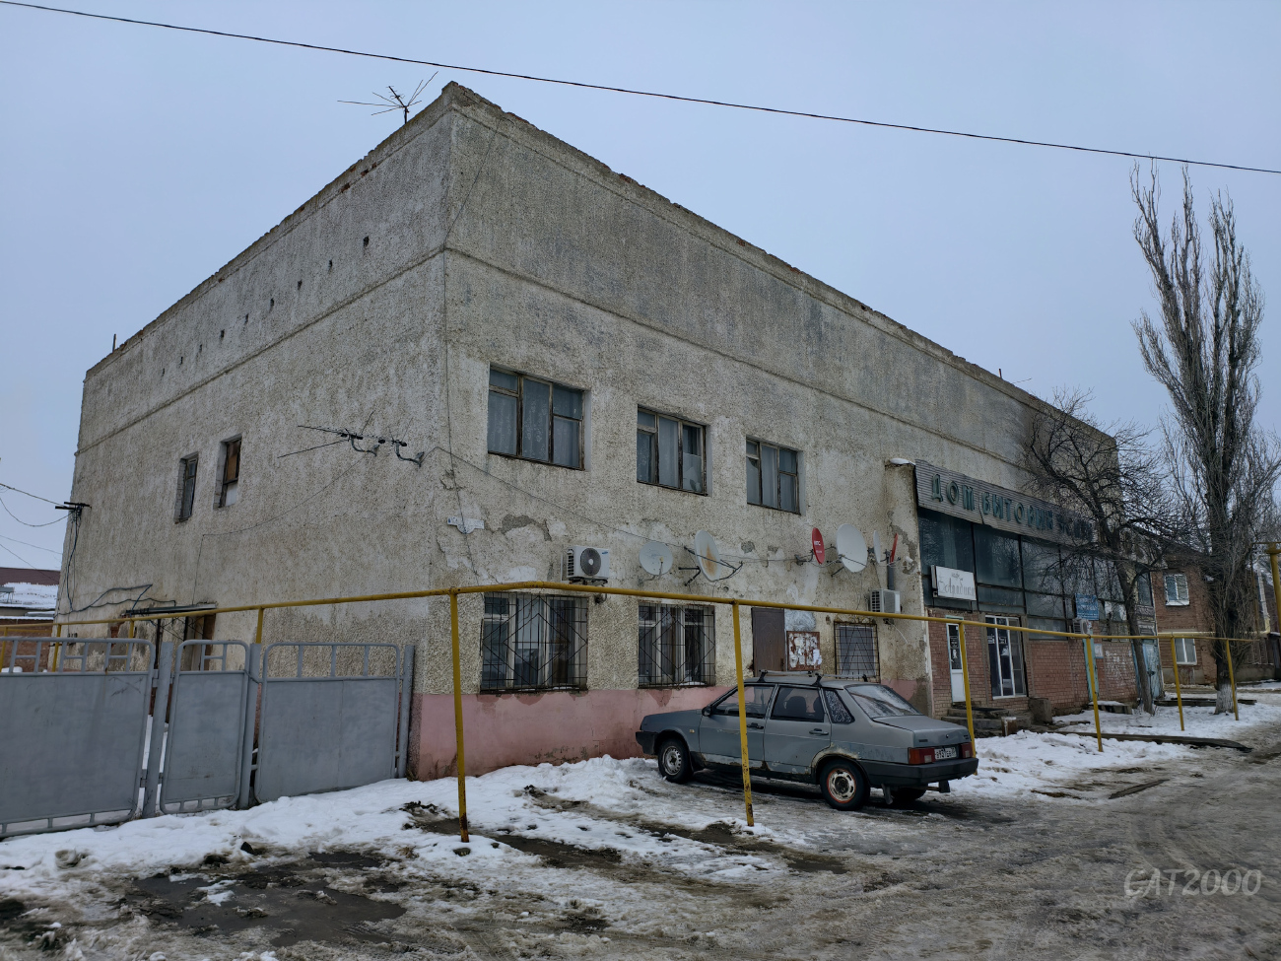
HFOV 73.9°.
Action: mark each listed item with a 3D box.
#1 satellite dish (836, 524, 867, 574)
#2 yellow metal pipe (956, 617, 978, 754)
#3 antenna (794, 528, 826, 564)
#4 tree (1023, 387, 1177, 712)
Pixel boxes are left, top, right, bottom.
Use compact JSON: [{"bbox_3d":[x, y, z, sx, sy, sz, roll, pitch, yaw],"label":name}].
[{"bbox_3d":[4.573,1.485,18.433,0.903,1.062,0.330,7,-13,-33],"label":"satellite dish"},{"bbox_3d":[4.885,3.220,12.663,0.080,2.200,0.080,-10,-15,43],"label":"yellow metal pipe"},{"bbox_3d":[3.455,1.340,17.132,0.520,0.720,0.620,-7,-13,33],"label":"antenna"},{"bbox_3d":[13.864,1.931,25.643,4.100,9.500,4.100,-10,-15,43],"label":"tree"}]

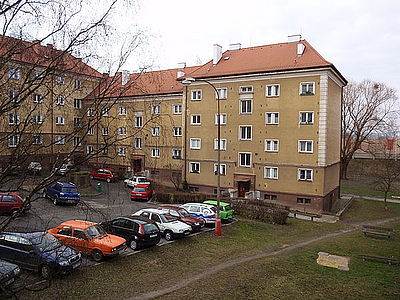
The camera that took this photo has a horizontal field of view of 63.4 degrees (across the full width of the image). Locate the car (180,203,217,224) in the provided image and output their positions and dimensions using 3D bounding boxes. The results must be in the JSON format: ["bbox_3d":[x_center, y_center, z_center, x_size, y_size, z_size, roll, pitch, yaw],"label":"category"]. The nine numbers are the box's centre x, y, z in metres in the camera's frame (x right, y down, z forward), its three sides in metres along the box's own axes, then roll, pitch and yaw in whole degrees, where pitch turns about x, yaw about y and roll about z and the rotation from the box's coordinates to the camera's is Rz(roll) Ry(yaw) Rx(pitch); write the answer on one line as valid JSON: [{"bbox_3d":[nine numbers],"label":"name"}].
[{"bbox_3d":[-0.453,4.942,25.654,3.950,1.410,1.640,3,2,17],"label":"car"}]

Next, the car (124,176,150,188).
[{"bbox_3d":[-7.350,3.830,37.900,1.620,1.400,4.150,-1,3,-36],"label":"car"}]

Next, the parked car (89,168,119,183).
[{"bbox_3d":[-12.168,3.270,41.002,4.000,1.450,1.680,5,2,22],"label":"parked car"}]

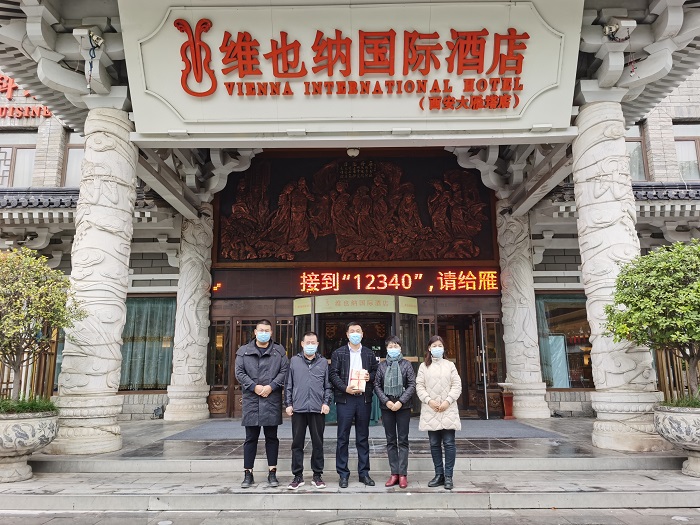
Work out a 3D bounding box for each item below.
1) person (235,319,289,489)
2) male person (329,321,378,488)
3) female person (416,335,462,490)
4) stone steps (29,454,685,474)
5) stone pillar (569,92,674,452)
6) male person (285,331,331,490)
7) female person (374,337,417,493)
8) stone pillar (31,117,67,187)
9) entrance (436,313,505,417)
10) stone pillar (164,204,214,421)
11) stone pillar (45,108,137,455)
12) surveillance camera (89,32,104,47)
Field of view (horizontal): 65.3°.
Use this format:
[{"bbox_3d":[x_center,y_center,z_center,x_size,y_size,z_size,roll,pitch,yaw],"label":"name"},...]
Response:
[{"bbox_3d":[-0.995,1.564,6.204,0.593,1.817,0.380,0,-10,-4],"label":"person"},{"bbox_3d":[0.044,1.567,6.167,0.538,1.783,0.400,-1,-10,0],"label":"male person"},{"bbox_3d":[0.980,1.623,6.028,0.488,1.609,0.360,-1,-10,5],"label":"female person"},{"bbox_3d":[0.044,2.533,6.907,8.300,0.147,0.360,-1,-10,1],"label":"stone steps"},{"bbox_3d":[3.892,0.094,8.039,0.980,5.000,0.980,-1,-10,1],"label":"stone pillar"},{"bbox_3d":[-0.461,1.620,6.103,0.501,1.663,0.340,0,-10,-2],"label":"male person"},{"bbox_3d":[0.509,1.641,6.136,0.458,1.618,0.360,-1,-10,2],"label":"female person"},{"bbox_3d":[-7.286,-2.642,13.327,0.560,1.900,0.300,-1,-10,1],"label":"stone pillar"},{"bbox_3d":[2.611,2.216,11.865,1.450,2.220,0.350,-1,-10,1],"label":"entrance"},{"bbox_3d":[-3.586,1.023,12.360,0.960,4.840,0.960,-1,-10,1],"label":"stone pillar"},{"bbox_3d":[-3.777,0.183,8.144,0.980,4.980,0.980,-1,-10,1],"label":"stone pillar"},{"bbox_3d":[-3.763,-3.309,8.121,0.250,0.140,0.140,30,1,22],"label":"surveillance camera"}]

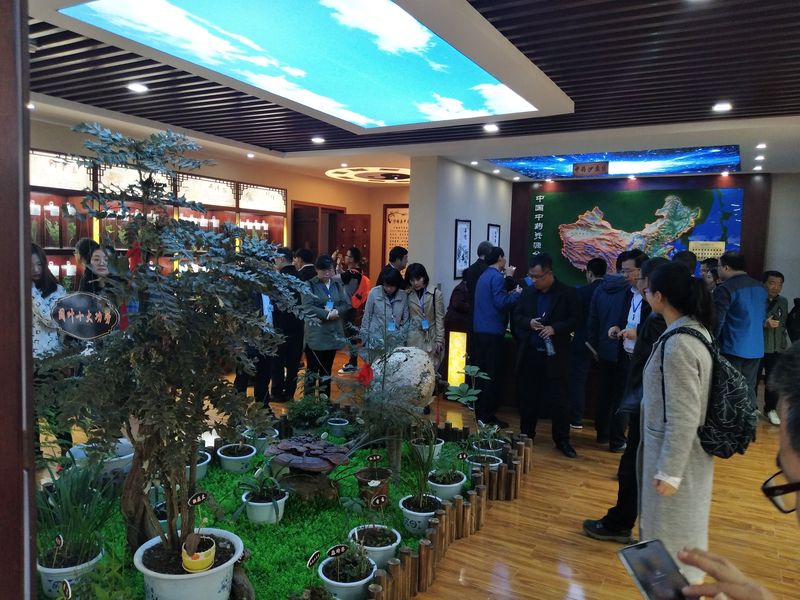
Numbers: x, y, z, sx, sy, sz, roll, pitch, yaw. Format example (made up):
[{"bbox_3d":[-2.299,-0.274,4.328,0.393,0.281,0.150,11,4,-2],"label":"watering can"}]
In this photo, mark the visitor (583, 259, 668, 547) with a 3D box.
[{"bbox_3d":[1.444,0.592,3.532,0.500,1.686,0.480,4,5,30],"label":"visitor"}]

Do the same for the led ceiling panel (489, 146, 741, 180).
[{"bbox_3d":[2.650,-1.667,7.357,2.649,0.070,1.918,4,5,30],"label":"led ceiling panel"}]

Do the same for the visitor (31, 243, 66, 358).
[{"bbox_3d":[-2.670,0.383,4.500,0.470,1.621,0.340,4,5,27],"label":"visitor"}]

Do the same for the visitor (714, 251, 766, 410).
[{"bbox_3d":[3.126,0.443,5.500,0.520,1.750,0.360,-1,5,-30],"label":"visitor"}]

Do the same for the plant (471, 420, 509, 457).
[{"bbox_3d":[0.713,1.132,4.754,0.290,0.370,0.290,4,5,30],"label":"plant"}]

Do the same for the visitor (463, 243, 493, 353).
[{"bbox_3d":[0.886,0.281,6.300,0.380,1.781,0.480,-2,6,-37],"label":"visitor"}]

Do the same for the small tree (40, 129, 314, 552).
[{"bbox_3d":[-0.998,0.177,2.694,1.100,1.860,1.000,2,5,0],"label":"small tree"}]

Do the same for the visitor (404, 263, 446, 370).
[{"bbox_3d":[0.238,0.411,5.850,0.460,1.550,0.320,3,5,6],"label":"visitor"}]

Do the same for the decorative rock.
[{"bbox_3d":[0.037,0.638,4.950,0.540,0.500,0.460,2,5,0],"label":"decorative rock"}]

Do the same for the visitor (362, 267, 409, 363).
[{"bbox_3d":[-0.164,0.411,6.406,0.460,1.535,0.400,0,4,-21],"label":"visitor"}]

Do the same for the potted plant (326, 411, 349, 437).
[{"bbox_3d":[-0.555,1.123,5.445,0.210,0.225,0.210,2,4,0],"label":"potted plant"}]

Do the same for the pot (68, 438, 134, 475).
[{"bbox_3d":[-1.929,1.113,3.897,0.466,0.280,0.466,2,5,0],"label":"pot"}]

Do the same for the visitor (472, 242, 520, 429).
[{"bbox_3d":[0.900,0.348,5.850,0.420,1.722,0.460,-2,6,-37],"label":"visitor"}]

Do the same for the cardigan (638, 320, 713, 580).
[{"bbox_3d":[1.201,0.643,2.599,0.320,1.165,0.450,4,5,30],"label":"cardigan"}]

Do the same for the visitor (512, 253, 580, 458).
[{"bbox_3d":[1.298,0.450,5.273,0.550,1.706,0.380,3,5,22],"label":"visitor"}]

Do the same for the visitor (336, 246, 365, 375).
[{"bbox_3d":[-0.654,0.134,8.520,0.500,1.752,0.460,1,4,-5],"label":"visitor"}]

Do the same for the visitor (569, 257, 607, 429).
[{"bbox_3d":[1.916,0.422,6.033,0.500,1.686,0.400,0,4,-20],"label":"visitor"}]

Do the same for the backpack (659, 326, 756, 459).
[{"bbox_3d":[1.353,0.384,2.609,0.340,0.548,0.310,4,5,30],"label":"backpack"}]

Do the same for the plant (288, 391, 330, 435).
[{"bbox_3d":[-0.792,0.976,5.258,0.370,0.400,0.370,2,5,0],"label":"plant"}]

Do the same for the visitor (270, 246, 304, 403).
[{"bbox_3d":[-1.190,0.274,6.300,0.330,1.644,0.470,6,6,41],"label":"visitor"}]

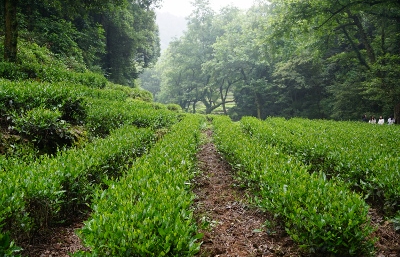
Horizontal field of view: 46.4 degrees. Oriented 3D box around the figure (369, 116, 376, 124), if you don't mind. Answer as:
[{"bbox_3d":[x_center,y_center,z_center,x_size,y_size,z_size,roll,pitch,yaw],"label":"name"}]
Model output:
[{"bbox_3d":[12.601,-0.115,34.024,0.480,1.620,0.300,0,2,15],"label":"figure"}]

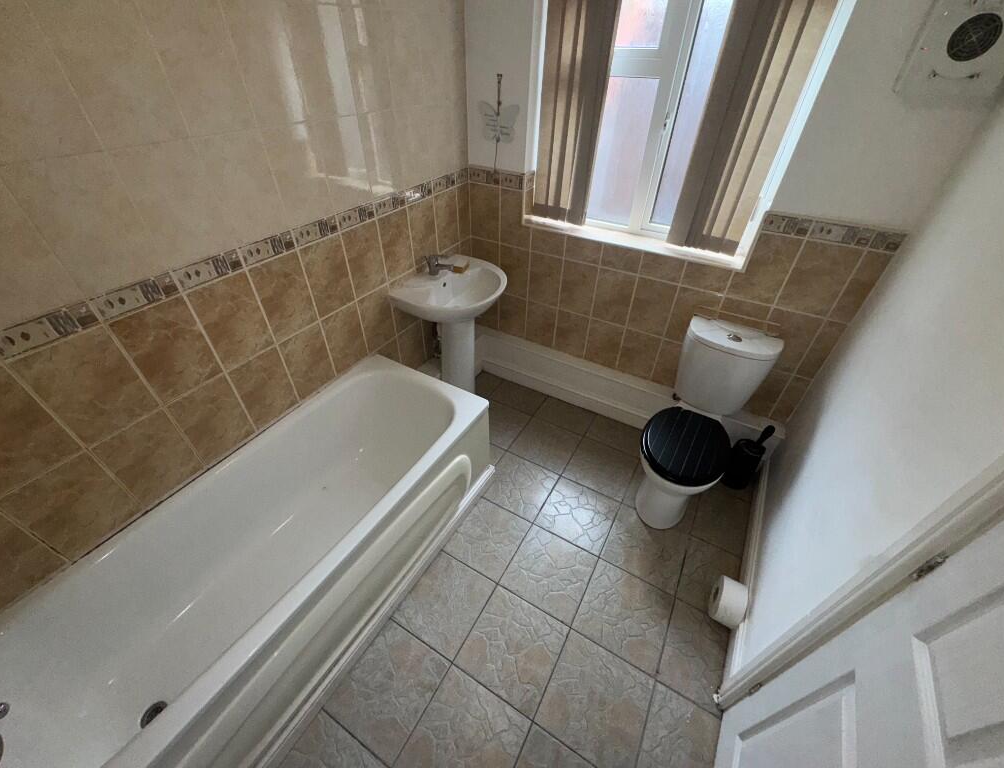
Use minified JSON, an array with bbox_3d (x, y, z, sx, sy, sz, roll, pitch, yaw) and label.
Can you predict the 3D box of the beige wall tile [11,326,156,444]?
[{"bbox_3d":[-1.119,0.011,1.137,0.010,0.302,0.202,21,43,22],"label":"beige wall tile"}]

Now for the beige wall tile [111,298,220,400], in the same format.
[{"bbox_3d":[-1.011,-0.101,1.270,0.010,0.301,0.201,21,43,23],"label":"beige wall tile"}]

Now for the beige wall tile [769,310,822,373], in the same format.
[{"bbox_3d":[1.307,-0.195,1.915,0.200,0.303,0.010,21,43,23],"label":"beige wall tile"}]

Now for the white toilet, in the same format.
[{"bbox_3d":[0.880,0.222,1.893,0.400,0.788,0.699,21,43,23],"label":"white toilet"}]

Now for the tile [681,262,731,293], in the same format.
[{"bbox_3d":[0.958,-0.495,1.935,0.200,0.120,0.010,21,43,23],"label":"tile"}]

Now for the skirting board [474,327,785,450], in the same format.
[{"bbox_3d":[0.619,0.037,2.517,1.858,0.279,0.127,21,43,23],"label":"skirting board"}]

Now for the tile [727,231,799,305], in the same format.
[{"bbox_3d":[1.140,-0.500,1.808,0.202,0.302,0.010,21,43,22],"label":"tile"}]

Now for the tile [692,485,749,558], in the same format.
[{"bbox_3d":[1.071,0.655,2.023,0.215,0.010,0.329,21,43,22],"label":"tile"}]

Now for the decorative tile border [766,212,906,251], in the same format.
[{"bbox_3d":[1.265,-0.587,1.602,0.450,0.075,0.010,21,44,23],"label":"decorative tile border"}]

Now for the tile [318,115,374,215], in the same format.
[{"bbox_3d":[-0.596,-0.827,1.566,0.010,0.300,0.200,21,43,23],"label":"tile"}]

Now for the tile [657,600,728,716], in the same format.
[{"bbox_3d":[0.738,1.018,1.575,0.215,0.010,0.329,21,43,22],"label":"tile"}]

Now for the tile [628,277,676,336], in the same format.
[{"bbox_3d":[0.773,-0.393,2.136,0.200,0.301,0.010,21,44,23],"label":"tile"}]

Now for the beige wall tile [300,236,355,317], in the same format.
[{"bbox_3d":[-0.702,-0.434,1.683,0.010,0.301,0.201,21,43,23],"label":"beige wall tile"}]

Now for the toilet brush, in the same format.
[{"bbox_3d":[1.219,0.341,2.051,0.138,0.413,0.135,21,43,23],"label":"toilet brush"}]

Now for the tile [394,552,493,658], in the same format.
[{"bbox_3d":[-0.242,0.892,1.707,0.325,0.010,0.329,21,43,22],"label":"tile"}]

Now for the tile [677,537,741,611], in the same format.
[{"bbox_3d":[0.905,0.837,1.799,0.215,0.010,0.329,21,43,22],"label":"tile"}]

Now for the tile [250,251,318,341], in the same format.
[{"bbox_3d":[-0.789,-0.317,1.514,0.010,0.297,0.196,21,43,22],"label":"tile"}]

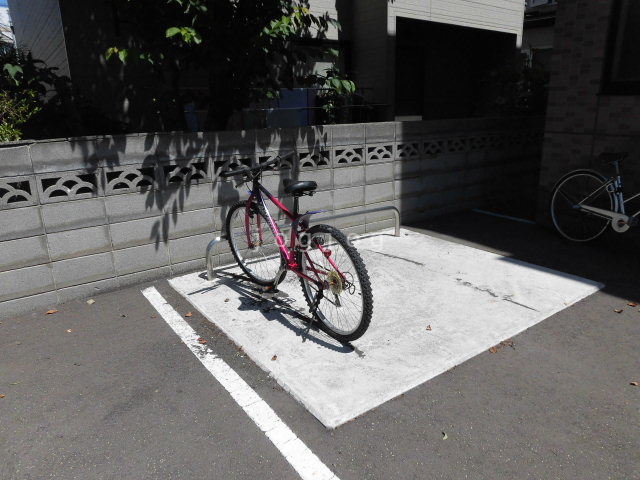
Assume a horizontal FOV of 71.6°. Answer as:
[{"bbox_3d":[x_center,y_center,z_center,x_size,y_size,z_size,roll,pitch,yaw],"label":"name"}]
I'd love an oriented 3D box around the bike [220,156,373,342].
[{"bbox_3d":[-0.210,0.002,2.806,0.600,0.950,1.620,-13,20,-32],"label":"bike"}]

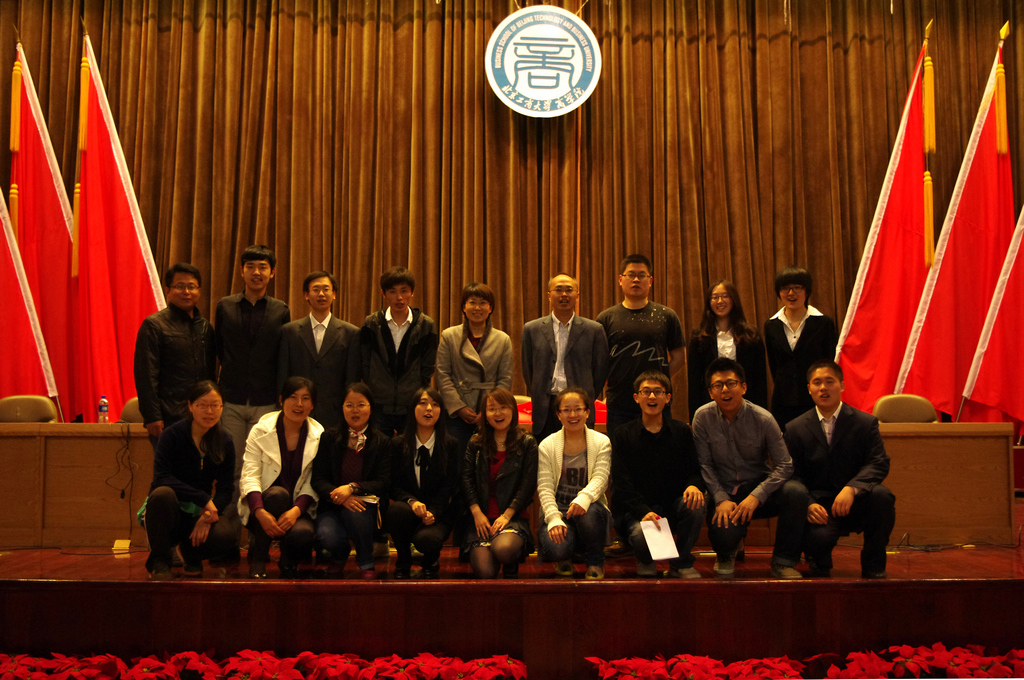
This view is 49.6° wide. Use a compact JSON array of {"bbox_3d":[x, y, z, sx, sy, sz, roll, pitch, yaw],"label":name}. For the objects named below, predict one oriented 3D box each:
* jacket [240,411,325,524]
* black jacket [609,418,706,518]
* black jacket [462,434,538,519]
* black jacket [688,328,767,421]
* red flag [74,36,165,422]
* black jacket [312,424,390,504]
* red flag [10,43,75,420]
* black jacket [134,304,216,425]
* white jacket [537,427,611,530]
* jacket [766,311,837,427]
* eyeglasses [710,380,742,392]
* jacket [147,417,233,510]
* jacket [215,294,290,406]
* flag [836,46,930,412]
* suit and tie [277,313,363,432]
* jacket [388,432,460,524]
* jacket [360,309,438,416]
[{"bbox_3d":[-1.188,0.653,5.687,0.440,0.570,0.420,1,-4,-12],"label":"jacket"},{"bbox_3d":[0.770,0.677,5.865,0.498,0.542,0.420,0,-5,-3],"label":"black jacket"},{"bbox_3d":[-0.065,0.706,5.713,0.410,0.447,0.340,0,-4,0],"label":"black jacket"},{"bbox_3d":[1.255,0.223,6.452,0.478,0.606,0.270,0,-5,6],"label":"black jacket"},{"bbox_3d":[-2.887,-0.831,8.287,0.800,2.889,0.320,0,-4,-3],"label":"red flag"},{"bbox_3d":[-0.853,0.679,5.885,0.436,0.449,0.380,0,-5,-4],"label":"black jacket"},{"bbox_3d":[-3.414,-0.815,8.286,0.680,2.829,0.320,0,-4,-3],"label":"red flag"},{"bbox_3d":[-2.022,0.158,6.657,0.480,0.731,0.310,2,-5,-22],"label":"black jacket"},{"bbox_3d":[0.324,0.732,5.841,0.390,0.560,0.400,0,-5,5],"label":"white jacket"},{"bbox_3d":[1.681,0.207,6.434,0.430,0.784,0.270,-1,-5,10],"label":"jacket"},{"bbox_3d":[1.077,0.233,5.548,0.148,0.046,0.140,-7,-4,17],"label":"eyeglasses"},{"bbox_3d":[-1.643,0.649,5.687,0.430,0.480,0.400,2,-5,-24],"label":"jacket"},{"bbox_3d":[-1.514,0.057,6.465,0.444,0.673,0.270,0,-5,-3],"label":"jacket"},{"bbox_3d":[2.784,-0.841,8.292,0.786,2.777,0.400,0,-5,0],"label":"flag"},{"bbox_3d":[-1.156,0.218,6.653,0.490,0.730,0.300,0,-4,-4],"label":"suit and tie"},{"bbox_3d":[-0.456,0.713,5.712,0.380,0.462,0.360,0,-4,-5],"label":"jacket"},{"bbox_3d":[-0.656,0.133,6.459,0.455,0.648,0.280,0,-5,3],"label":"jacket"}]

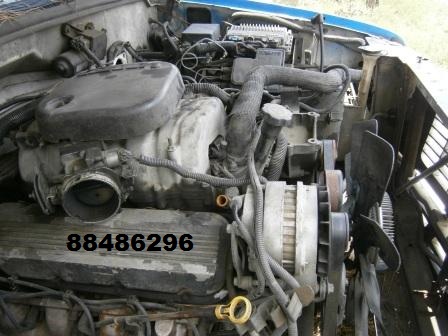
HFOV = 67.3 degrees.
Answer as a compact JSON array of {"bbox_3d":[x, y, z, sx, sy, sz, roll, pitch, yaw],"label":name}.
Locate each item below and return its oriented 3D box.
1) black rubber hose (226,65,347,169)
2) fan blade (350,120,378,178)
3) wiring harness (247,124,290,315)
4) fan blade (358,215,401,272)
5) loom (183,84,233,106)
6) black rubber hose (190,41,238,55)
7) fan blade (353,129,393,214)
[{"bbox_3d":[0.152,-0.115,0.729,0.248,0.108,0.331,5,39,12],"label":"black rubber hose"},{"bbox_3d":[0.337,-0.037,0.810,0.030,0.160,0.095,9,-11,-21],"label":"fan blade"},{"bbox_3d":[0.081,0.062,0.553,0.090,0.143,0.292,5,39,12],"label":"wiring harness"},{"bbox_3d":[0.286,0.131,0.637,0.030,0.095,0.160,-36,-7,13],"label":"fan blade"},{"bbox_3d":[-0.036,-0.175,0.787,0.133,0.037,0.062,5,39,12],"label":"loom"},{"bbox_3d":[-0.028,-0.389,1.072,0.163,0.038,0.052,5,39,12],"label":"black rubber hose"},{"bbox_3d":[0.302,0.003,0.685,0.030,0.160,0.095,-21,40,-13],"label":"fan blade"}]

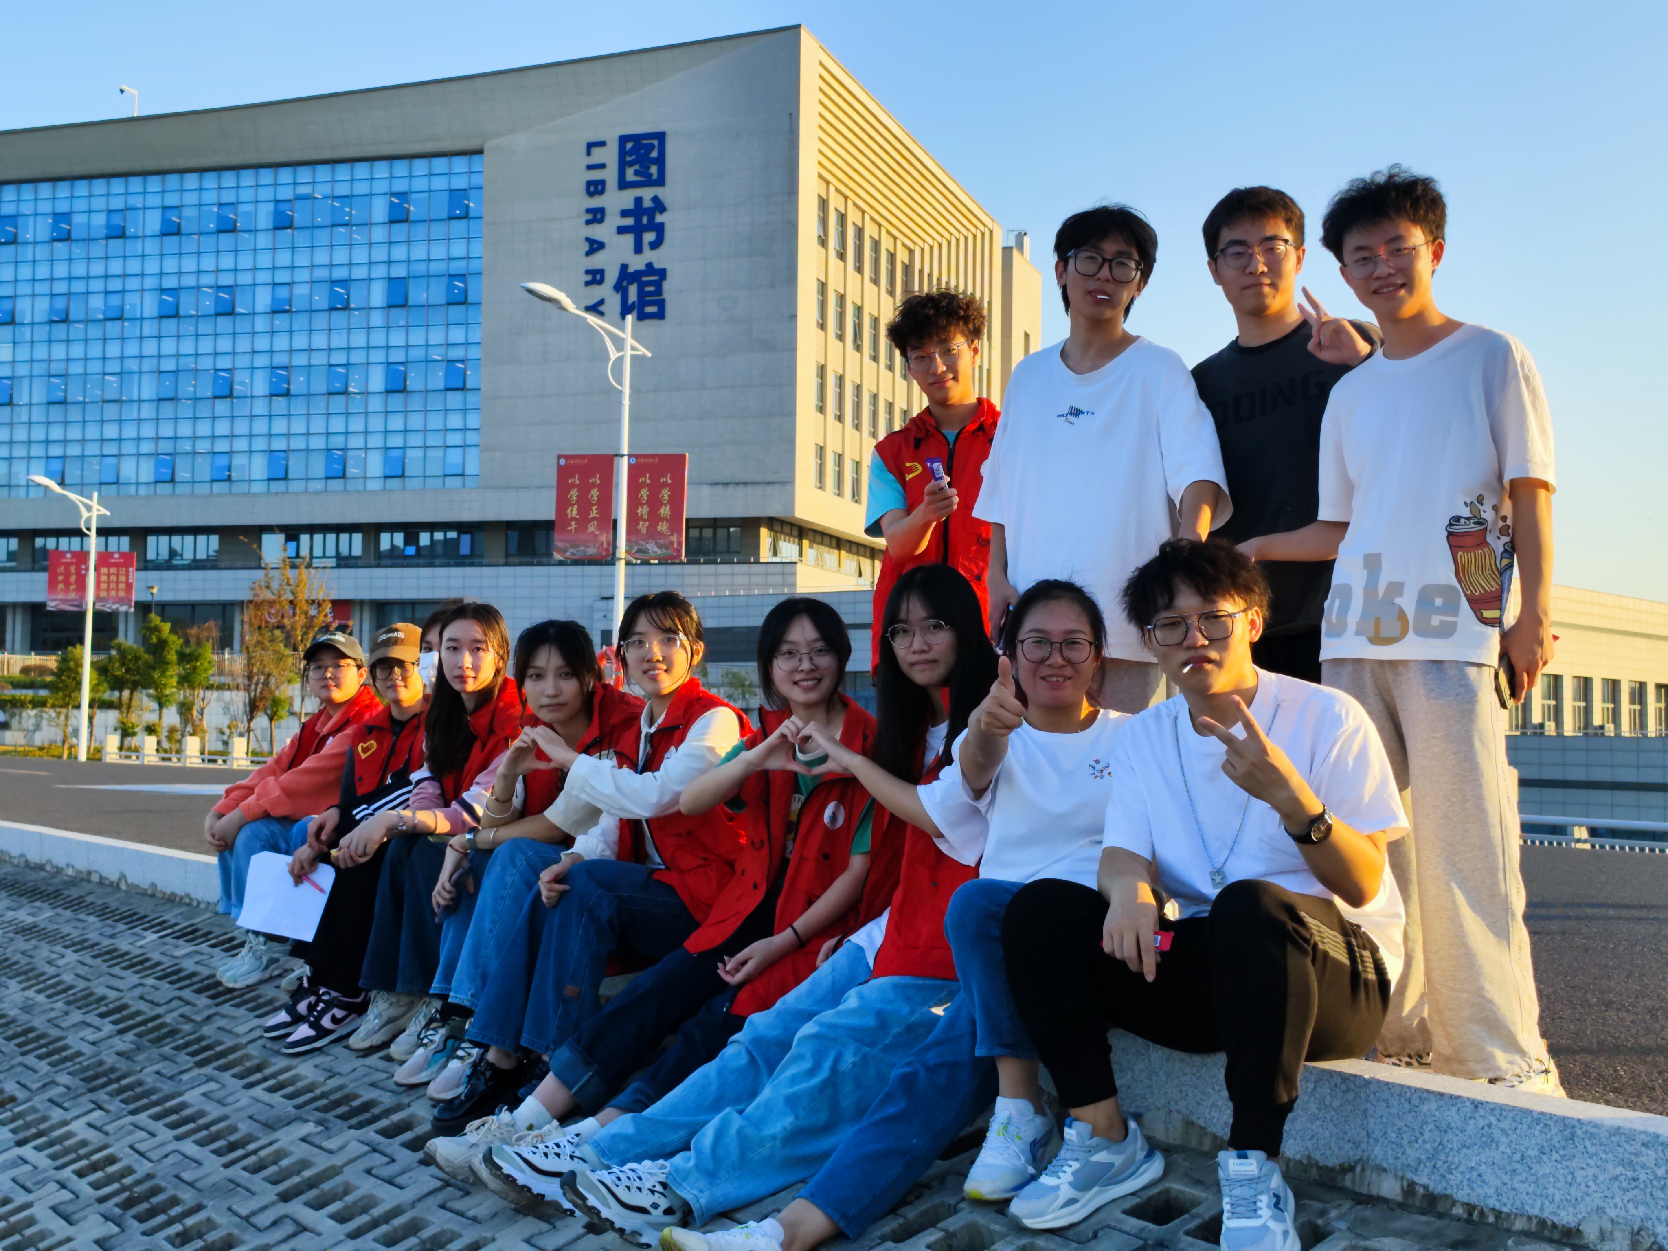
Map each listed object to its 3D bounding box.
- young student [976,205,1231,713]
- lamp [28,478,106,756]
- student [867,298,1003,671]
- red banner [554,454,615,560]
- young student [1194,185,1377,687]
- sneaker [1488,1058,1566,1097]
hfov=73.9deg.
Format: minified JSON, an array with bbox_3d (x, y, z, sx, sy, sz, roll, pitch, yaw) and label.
[{"bbox_3d":[0.585,-0.005,2.404,0.540,1.790,0.360,0,-3,14],"label":"young student"},{"bbox_3d":[-22.189,-0.213,32.110,2.000,8.200,0.350,1,-3,-11],"label":"lamp"},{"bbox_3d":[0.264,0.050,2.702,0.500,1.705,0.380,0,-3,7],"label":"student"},{"bbox_3d":[-4.154,-1.964,18.400,0.980,1.740,0.050,0,-3,5],"label":"red banner"},{"bbox_3d":[0.905,0.001,2.264,0.500,1.770,0.370,-1,-3,21],"label":"young student"},{"bbox_3d":[1.205,0.818,1.979,0.115,0.115,0.290,1,-3,-9],"label":"sneaker"}]

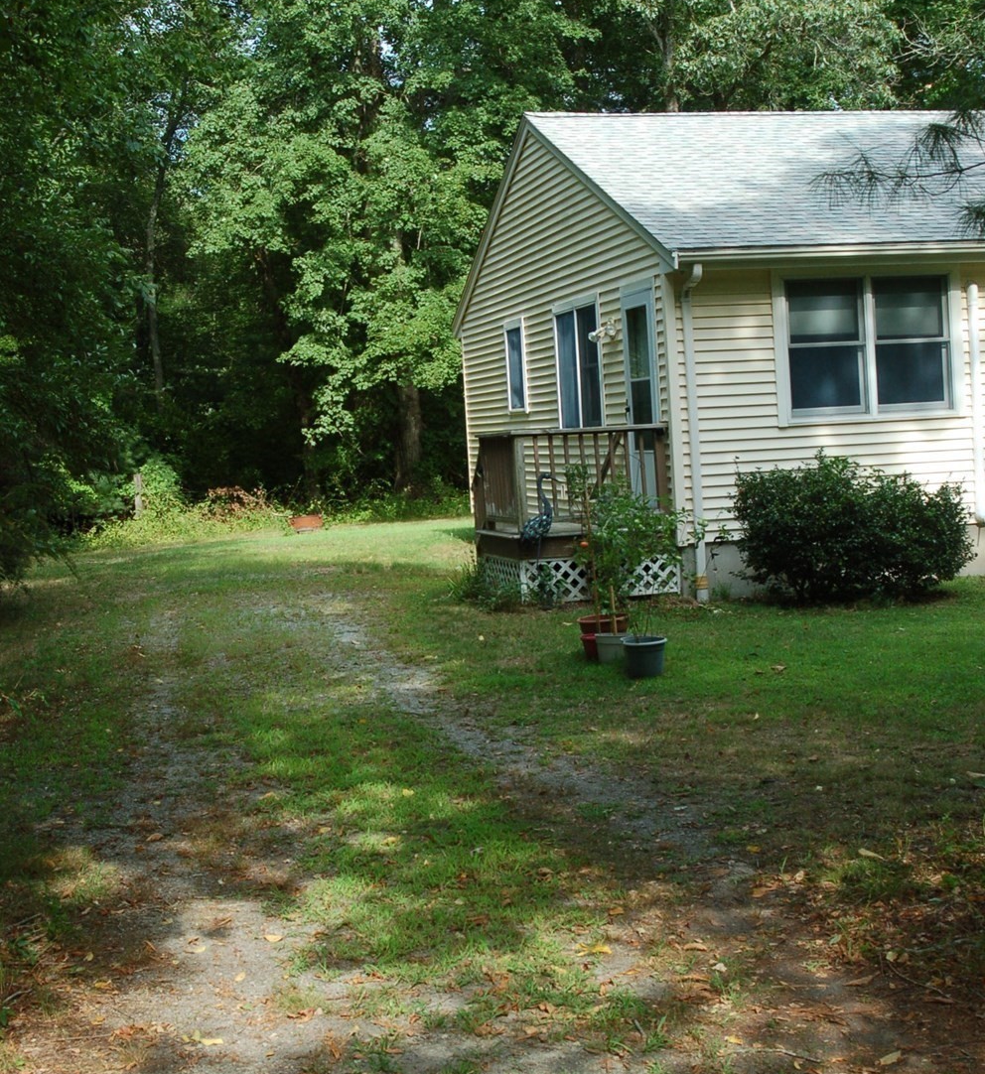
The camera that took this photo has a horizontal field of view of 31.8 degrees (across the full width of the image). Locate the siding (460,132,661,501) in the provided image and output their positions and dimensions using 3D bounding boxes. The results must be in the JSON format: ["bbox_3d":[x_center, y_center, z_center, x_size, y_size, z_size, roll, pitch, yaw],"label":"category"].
[{"bbox_3d":[0.552,-2.400,19.808,0.110,4.570,8.750,-4,3,-12],"label":"siding"}]

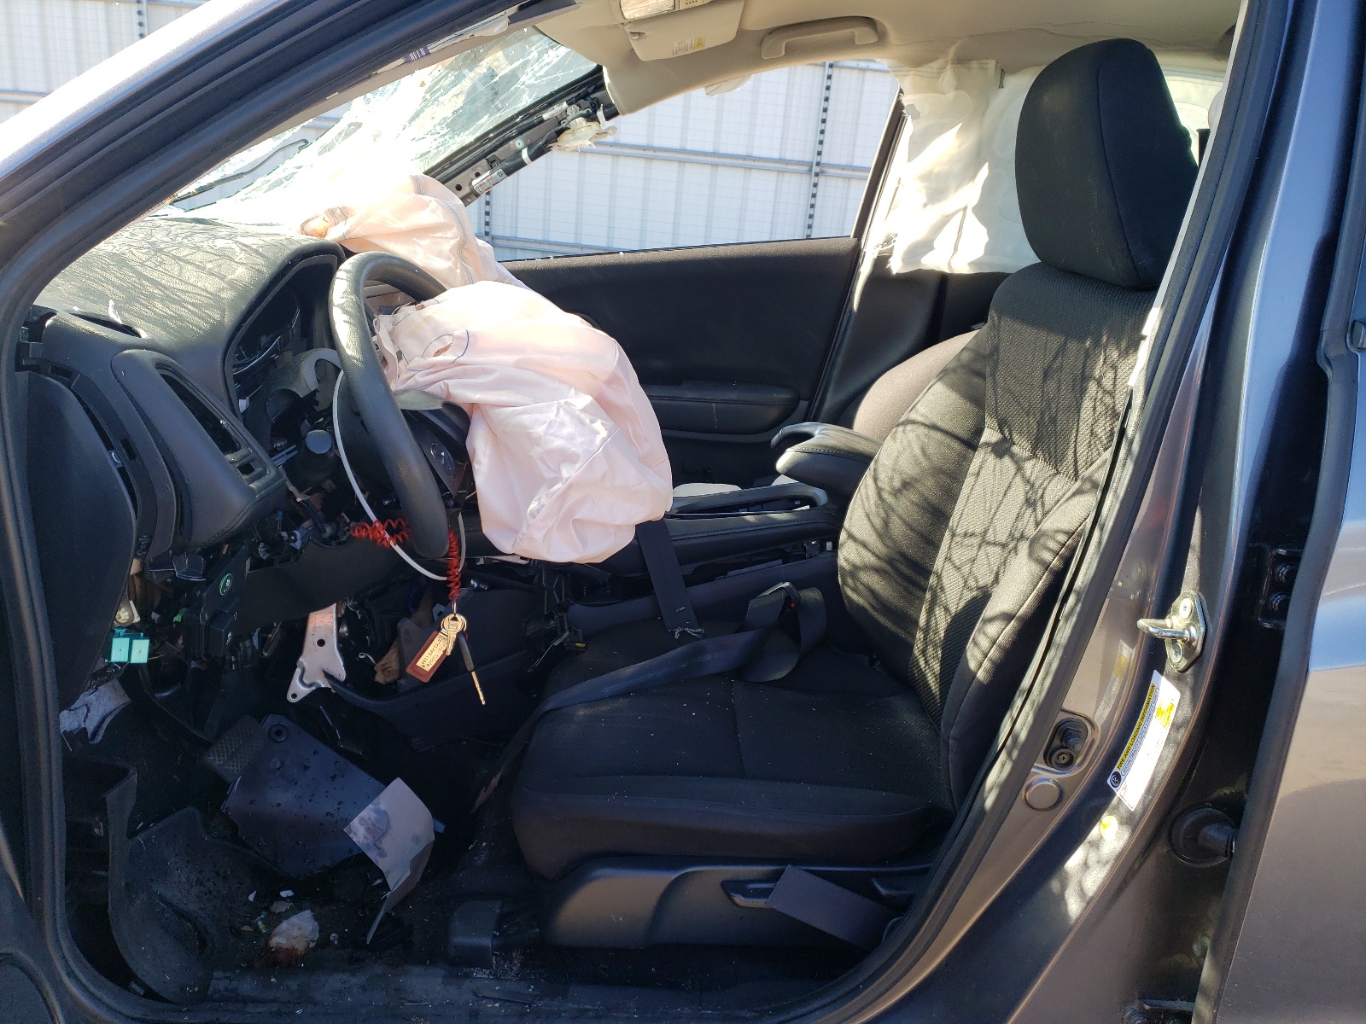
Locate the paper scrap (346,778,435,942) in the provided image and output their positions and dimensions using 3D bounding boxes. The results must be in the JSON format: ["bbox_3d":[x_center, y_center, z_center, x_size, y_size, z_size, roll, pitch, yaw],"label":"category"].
[{"bbox_3d":[-0.337,0.398,1.182,0.090,0.120,0.085,5,19,-2],"label":"paper scrap"}]

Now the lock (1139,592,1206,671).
[{"bbox_3d":[0.389,0.093,0.814,0.039,0.066,0.043,5,19,-2],"label":"lock"}]

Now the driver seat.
[{"bbox_3d":[0.193,-0.053,1.137,0.690,0.885,0.530,5,19,-2],"label":"driver seat"}]

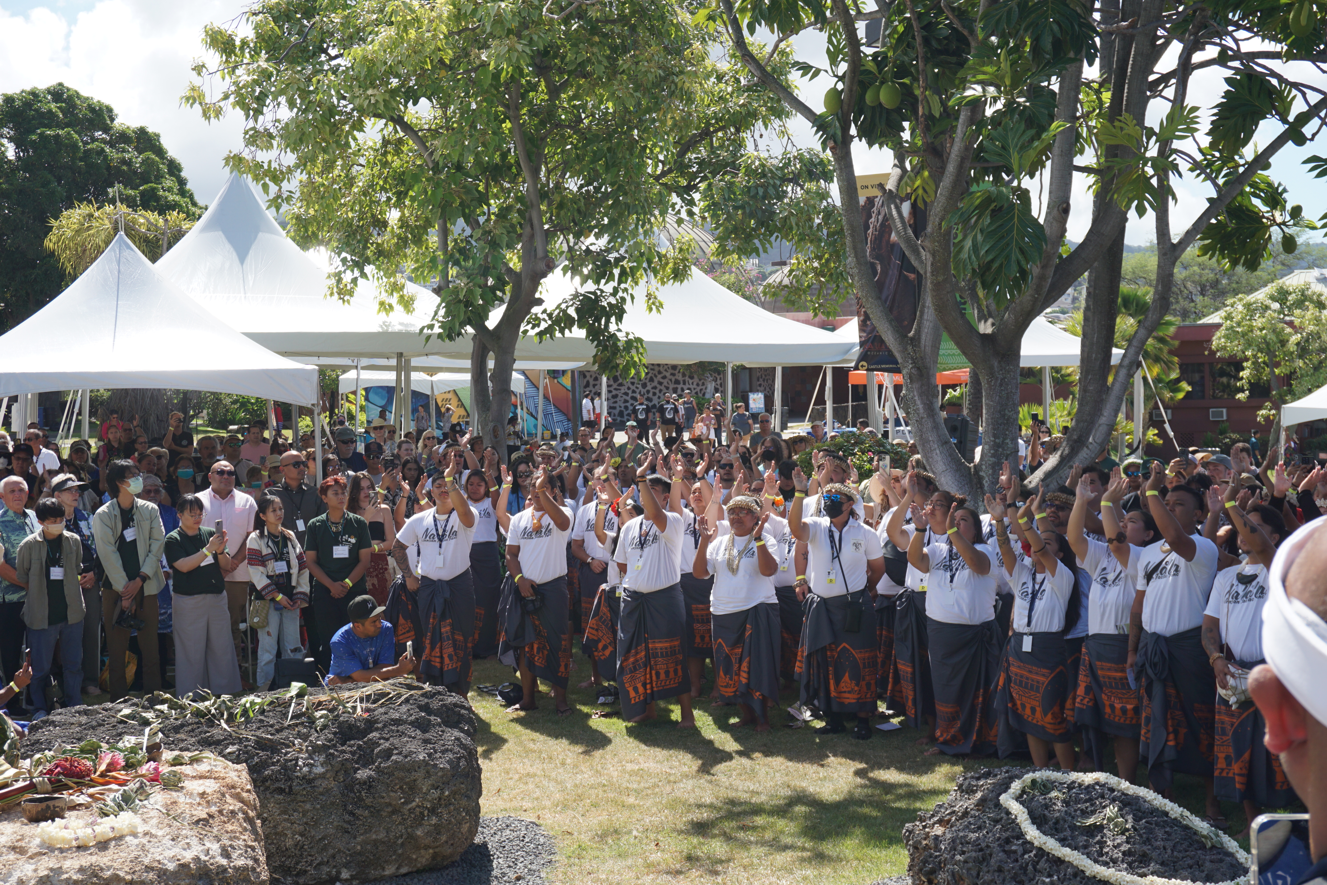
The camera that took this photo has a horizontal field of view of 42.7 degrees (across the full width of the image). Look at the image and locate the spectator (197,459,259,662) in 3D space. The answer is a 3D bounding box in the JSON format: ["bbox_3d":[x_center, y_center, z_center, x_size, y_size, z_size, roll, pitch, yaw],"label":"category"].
[{"bbox_3d":[-3.415,1.029,13.250,0.560,1.800,0.360,0,2,-12],"label":"spectator"}]

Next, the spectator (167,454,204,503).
[{"bbox_3d":[-4.088,0.917,14.500,0.460,1.630,0.310,0,0,-18],"label":"spectator"}]

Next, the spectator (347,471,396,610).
[{"bbox_3d":[-2.376,1.063,13.900,0.440,1.660,0.360,-1,2,-29],"label":"spectator"}]

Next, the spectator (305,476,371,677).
[{"bbox_3d":[-2.435,1.076,12.700,0.510,1.670,0.350,0,0,-20],"label":"spectator"}]

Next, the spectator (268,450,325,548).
[{"bbox_3d":[-2.875,0.979,13.300,0.560,1.790,0.360,-1,3,-27],"label":"spectator"}]

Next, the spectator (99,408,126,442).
[{"bbox_3d":[-10.065,0.290,31.000,0.480,1.720,0.330,-1,2,-20],"label":"spectator"}]

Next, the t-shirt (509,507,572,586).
[{"bbox_3d":[-0.892,0.742,12.250,0.460,0.570,0.310,0,0,14],"label":"t-shirt"}]

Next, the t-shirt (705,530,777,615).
[{"bbox_3d":[0.542,0.898,11.750,0.500,0.590,0.320,1,2,6],"label":"t-shirt"}]

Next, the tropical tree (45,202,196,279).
[{"bbox_3d":[-12.931,-2.518,42.000,4.600,6.800,4.400,0,2,-18],"label":"tropical tree"}]

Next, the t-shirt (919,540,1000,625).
[{"bbox_3d":[1.905,0.907,10.950,0.460,0.560,0.330,0,0,30],"label":"t-shirt"}]

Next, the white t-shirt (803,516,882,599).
[{"bbox_3d":[1.260,0.811,11.950,0.550,0.600,0.320,0,2,12],"label":"white t-shirt"}]

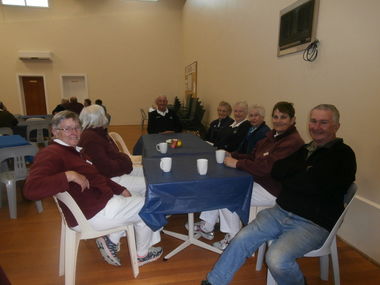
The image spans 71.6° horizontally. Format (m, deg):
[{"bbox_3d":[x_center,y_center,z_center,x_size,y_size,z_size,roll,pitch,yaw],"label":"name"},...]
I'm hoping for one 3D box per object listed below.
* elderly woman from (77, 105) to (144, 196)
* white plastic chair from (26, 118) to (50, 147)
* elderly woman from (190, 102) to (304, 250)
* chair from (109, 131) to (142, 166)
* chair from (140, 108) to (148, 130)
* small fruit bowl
[{"bbox_3d":[-0.640,0.267,2.542,0.770,1.270,0.500,-4,12,-18],"label":"elderly woman"},{"bbox_3d":[-3.140,-0.081,5.511,0.480,0.800,0.520,-6,13,-29],"label":"white plastic chair"},{"bbox_3d":[0.480,0.300,2.375,0.920,1.280,0.520,-3,12,-14],"label":"elderly woman"},{"bbox_3d":[-0.860,0.271,3.746,0.520,0.800,0.480,-2,12,-11],"label":"chair"},{"bbox_3d":[-1.420,-0.714,8.729,0.520,0.790,0.480,2,12,11],"label":"chair"},{"bbox_3d":[-0.180,0.011,3.133,0.180,0.080,0.180,0,11,0],"label":"small fruit bowl"}]

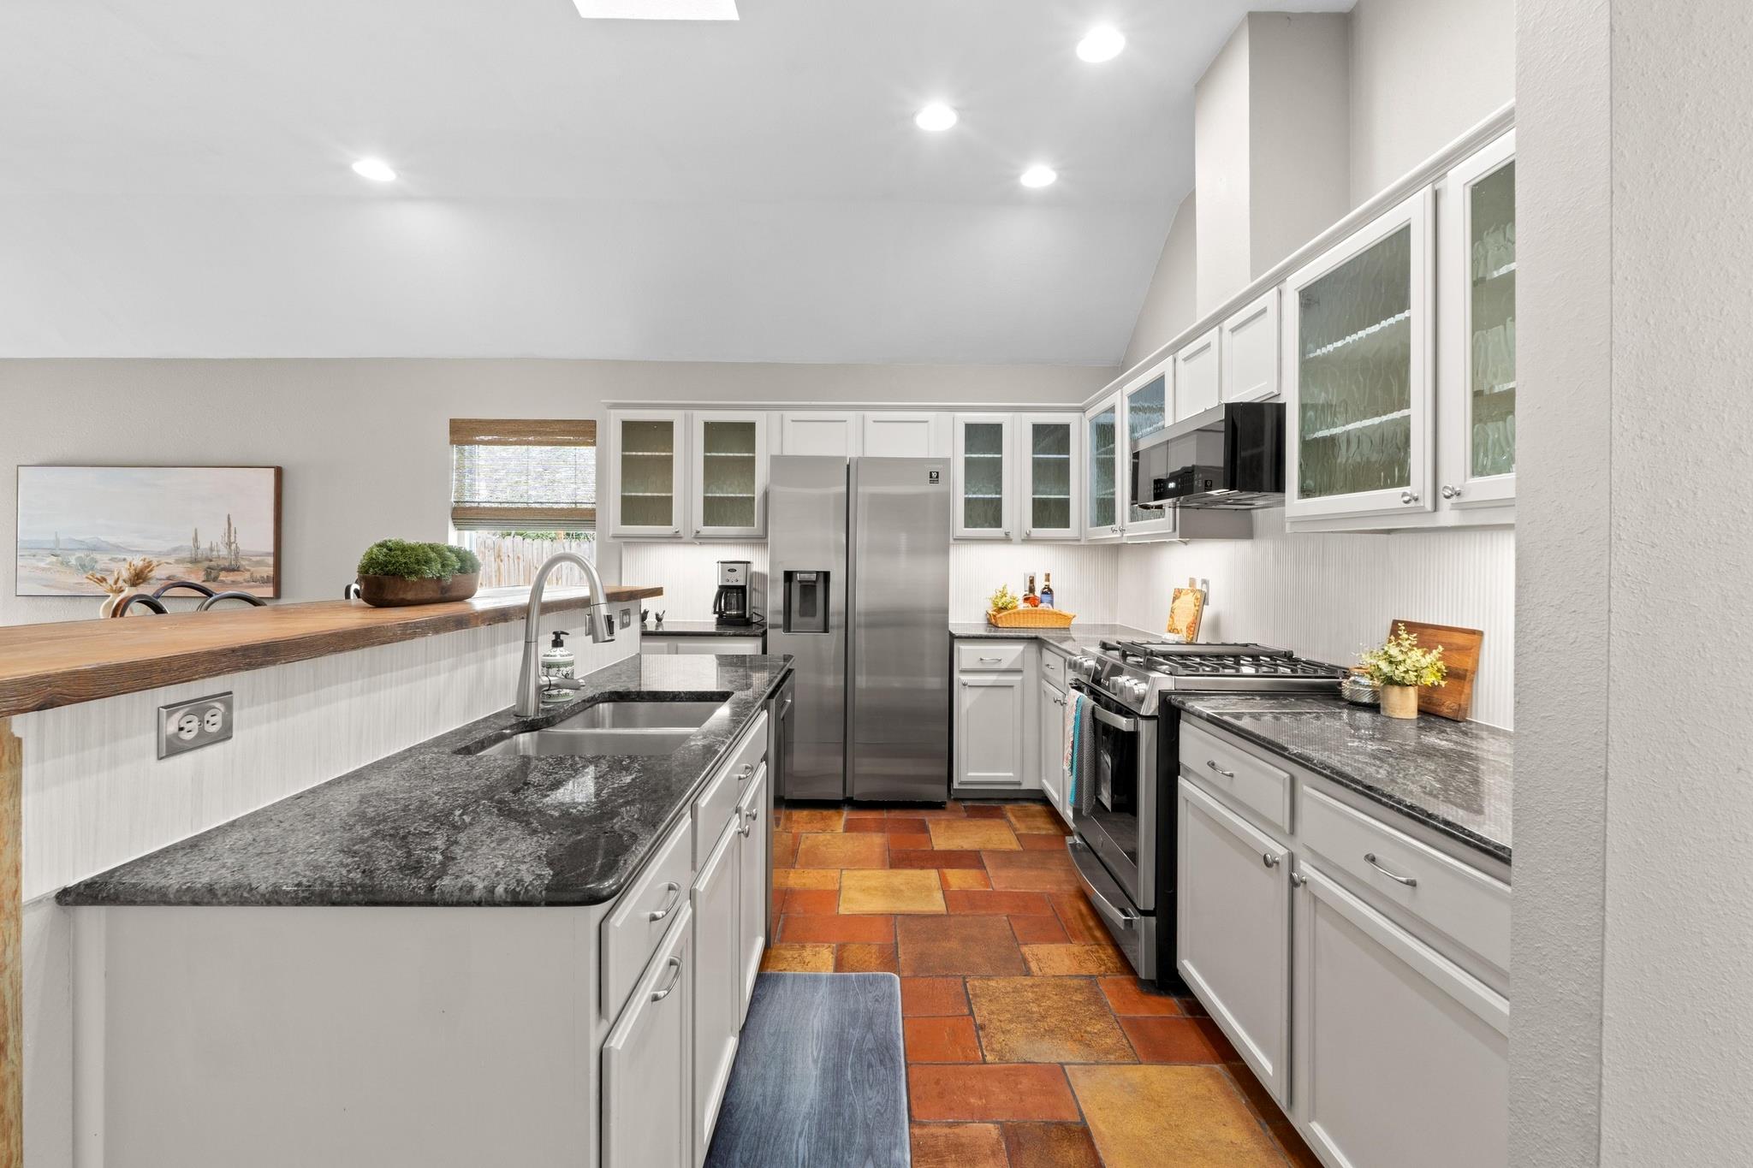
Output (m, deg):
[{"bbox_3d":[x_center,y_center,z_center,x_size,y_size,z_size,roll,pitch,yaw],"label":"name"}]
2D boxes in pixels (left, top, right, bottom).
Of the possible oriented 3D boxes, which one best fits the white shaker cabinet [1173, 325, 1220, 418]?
[{"bbox_3d":[1.360,-0.748,2.757,0.304,0.334,0.343,0,2,0],"label":"white shaker cabinet"}]

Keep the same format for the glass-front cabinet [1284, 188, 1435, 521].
[{"bbox_3d":[1.371,-0.527,1.883,0.304,0.712,0.568,0,2,0],"label":"glass-front cabinet"}]

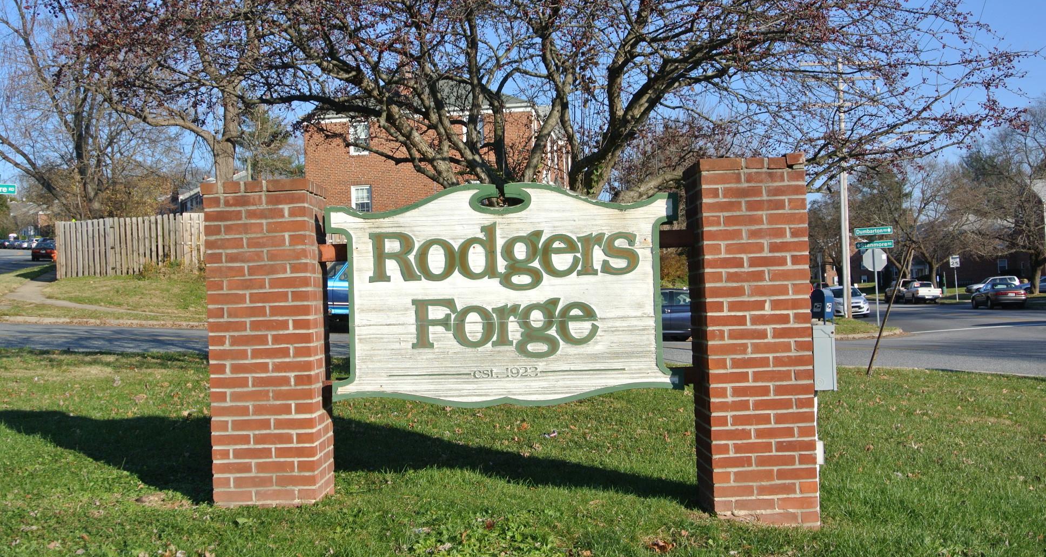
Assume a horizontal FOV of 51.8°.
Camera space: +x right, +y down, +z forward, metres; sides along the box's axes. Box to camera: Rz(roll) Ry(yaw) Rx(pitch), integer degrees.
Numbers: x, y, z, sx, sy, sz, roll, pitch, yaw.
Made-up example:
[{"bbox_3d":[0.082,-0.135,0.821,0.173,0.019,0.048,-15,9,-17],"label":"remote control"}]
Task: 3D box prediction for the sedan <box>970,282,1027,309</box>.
[{"bbox_3d":[25.978,0.925,59.017,1.830,1.420,4.950,-3,-1,10],"label":"sedan"}]

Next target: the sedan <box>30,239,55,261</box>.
[{"bbox_3d":[-32.542,-1.990,74.968,1.720,1.420,4.600,-2,3,-4],"label":"sedan"}]

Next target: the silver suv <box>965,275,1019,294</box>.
[{"bbox_3d":[39.700,0.622,91.018,4.500,1.520,1.740,-3,-1,13],"label":"silver suv"}]

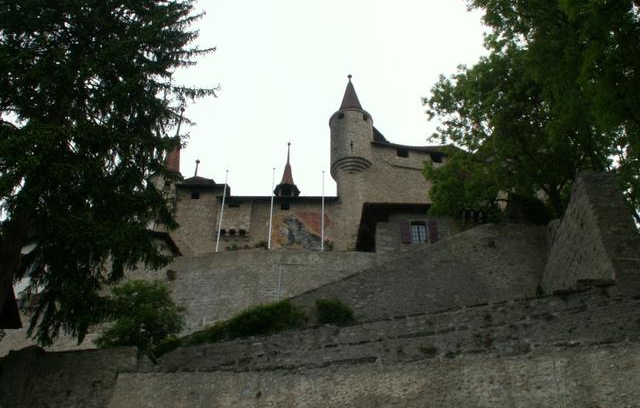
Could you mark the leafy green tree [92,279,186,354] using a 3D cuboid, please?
[{"bbox_3d":[-9.205,5.737,33.000,4.500,3.900,4.200,1,-29,0],"label":"leafy green tree"}]

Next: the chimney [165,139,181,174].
[{"bbox_3d":[-12.993,-4.184,57.000,1.400,3.600,1.400,1,-29,0],"label":"chimney"}]

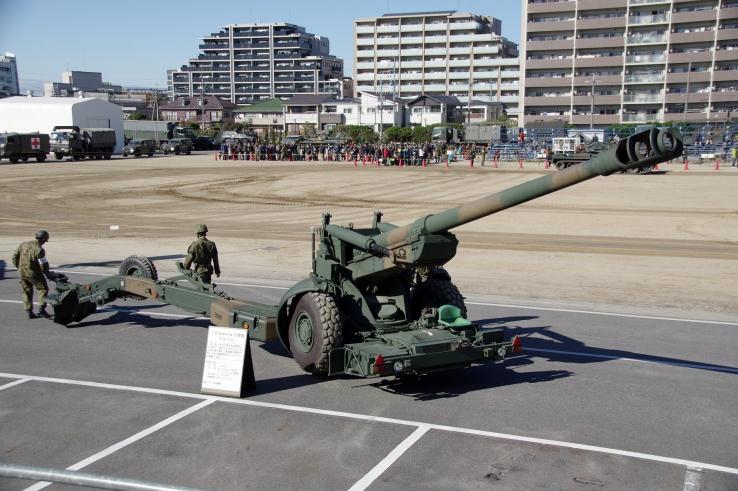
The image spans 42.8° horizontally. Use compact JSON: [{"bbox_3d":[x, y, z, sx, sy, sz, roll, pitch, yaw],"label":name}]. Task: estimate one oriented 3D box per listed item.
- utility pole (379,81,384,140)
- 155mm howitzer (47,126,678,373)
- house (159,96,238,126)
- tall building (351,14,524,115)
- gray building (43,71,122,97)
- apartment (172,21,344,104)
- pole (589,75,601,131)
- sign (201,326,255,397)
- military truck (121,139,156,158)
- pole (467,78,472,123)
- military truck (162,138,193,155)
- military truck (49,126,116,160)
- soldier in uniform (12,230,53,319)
[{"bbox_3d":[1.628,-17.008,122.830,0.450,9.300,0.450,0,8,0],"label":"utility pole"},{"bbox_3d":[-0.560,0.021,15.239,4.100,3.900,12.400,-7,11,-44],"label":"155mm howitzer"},{"bbox_3d":[-30.028,-22.316,166.524,12.000,7.500,7.800,3,8,18],"label":"house"},{"bbox_3d":[18.603,-42.470,235.294,42.717,29.700,14.000,3,8,18],"label":"tall building"},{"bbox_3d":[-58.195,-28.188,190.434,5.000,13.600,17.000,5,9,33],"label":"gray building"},{"bbox_3d":[-27.410,-44.779,255.851,48.000,29.300,16.000,3,8,20],"label":"apartment"},{"bbox_3d":[27.647,-16.412,115.833,1.600,9.900,0.400,2,8,10],"label":"pole"},{"bbox_3d":[-2.066,1.698,13.790,0.630,0.950,0.470,3,8,19],"label":"sign"},{"bbox_3d":[-24.518,-10.536,100.503,1.770,1.970,4.140,3,8,19],"label":"military truck"},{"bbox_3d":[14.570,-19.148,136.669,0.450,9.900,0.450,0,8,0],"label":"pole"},{"bbox_3d":[-22.166,-11.725,109.423,1.770,1.970,4.140,3,8,19],"label":"military truck"},{"bbox_3d":[-27.295,-9.800,90.514,2.480,3.150,7.150,3,8,19],"label":"military truck"},{"bbox_3d":[-6.731,0.580,18.849,0.650,1.730,0.550,7,10,42],"label":"soldier in uniform"}]

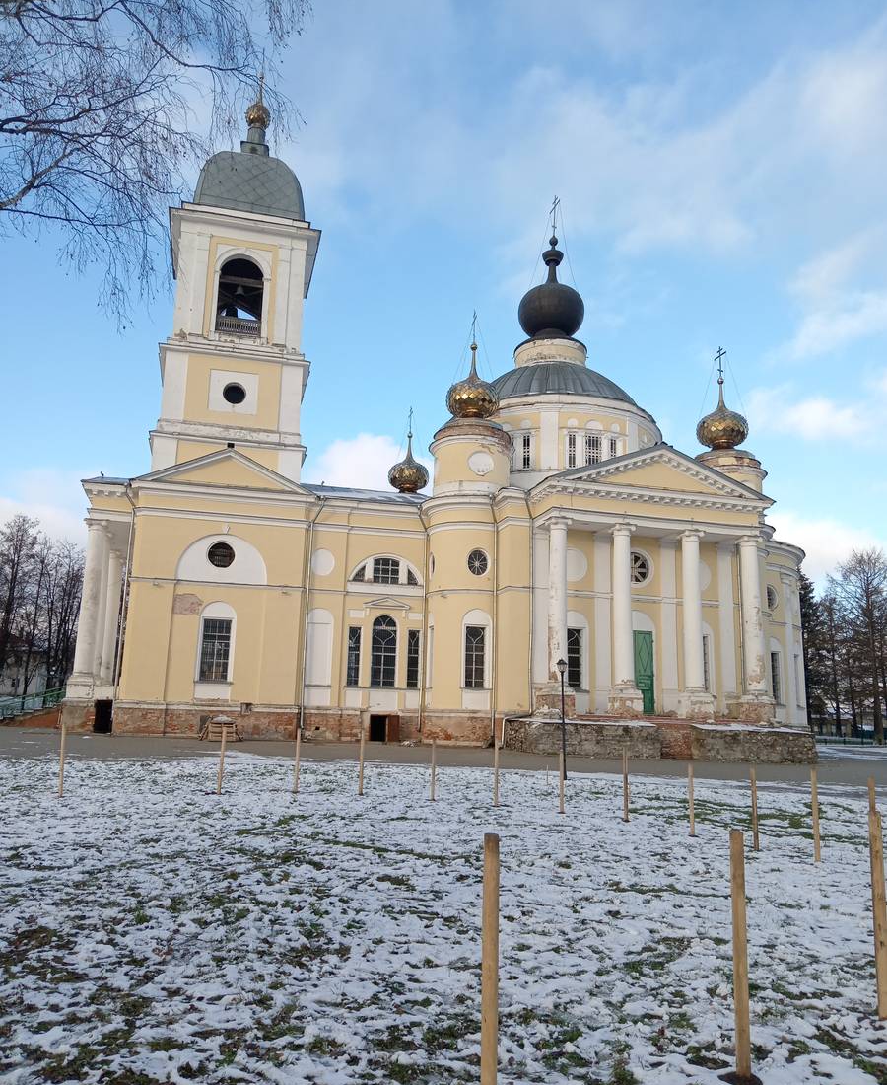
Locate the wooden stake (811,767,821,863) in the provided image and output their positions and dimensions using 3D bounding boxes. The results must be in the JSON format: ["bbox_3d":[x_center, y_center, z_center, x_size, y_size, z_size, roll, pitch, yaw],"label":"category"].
[{"bbox_3d":[4.199,3.068,9.627,0.063,1.005,0.063,2,-11,0],"label":"wooden stake"}]

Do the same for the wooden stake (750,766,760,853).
[{"bbox_3d":[3.951,3.361,10.829,0.063,1.029,0.063,2,-11,0],"label":"wooden stake"}]

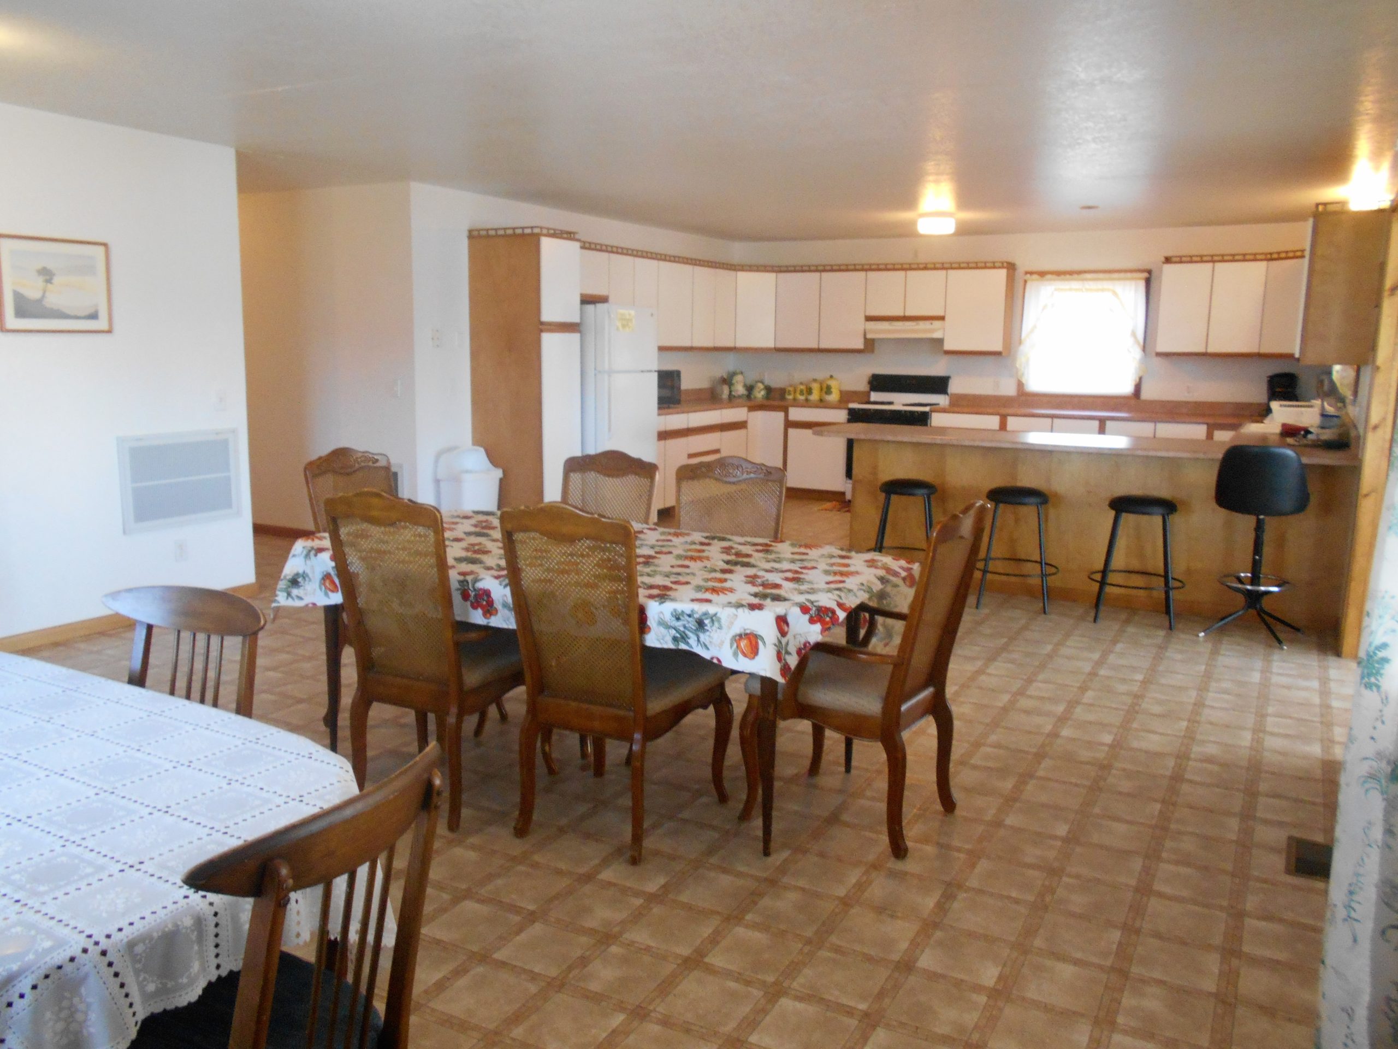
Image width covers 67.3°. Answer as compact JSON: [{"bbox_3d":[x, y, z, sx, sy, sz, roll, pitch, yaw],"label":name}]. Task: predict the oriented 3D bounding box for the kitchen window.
[{"bbox_3d":[3.343,-1.658,9.220,1.030,1.015,0.090,6,11,28],"label":"kitchen window"}]

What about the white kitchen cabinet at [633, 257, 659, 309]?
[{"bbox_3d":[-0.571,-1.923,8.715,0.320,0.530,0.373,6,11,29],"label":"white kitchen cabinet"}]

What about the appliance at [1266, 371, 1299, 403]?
[{"bbox_3d":[4.637,-1.015,8.336,0.220,0.350,0.230,6,11,29],"label":"appliance"}]

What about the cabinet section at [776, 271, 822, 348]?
[{"bbox_3d":[1.032,-2.072,10.305,0.457,0.735,0.320,6,11,28],"label":"cabinet section"}]

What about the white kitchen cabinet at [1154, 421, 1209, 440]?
[{"bbox_3d":[3.970,-0.470,8.648,0.378,0.780,0.600,6,11,29],"label":"white kitchen cabinet"}]

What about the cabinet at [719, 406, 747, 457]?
[{"bbox_3d":[0.064,-0.698,9.862,0.600,0.795,0.553,6,11,28],"label":"cabinet"}]

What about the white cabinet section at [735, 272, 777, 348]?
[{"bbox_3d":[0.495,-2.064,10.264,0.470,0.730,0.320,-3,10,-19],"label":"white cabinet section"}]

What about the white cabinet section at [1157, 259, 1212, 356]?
[{"bbox_3d":[4.003,-1.756,8.618,0.366,0.730,0.320,6,11,29],"label":"white cabinet section"}]

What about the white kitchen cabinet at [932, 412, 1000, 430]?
[{"bbox_3d":[2.466,-0.622,9.474,0.598,0.766,0.614,6,11,29],"label":"white kitchen cabinet"}]

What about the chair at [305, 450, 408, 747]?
[{"bbox_3d":[-1.096,0.250,3.944,0.620,0.980,0.550,6,11,31],"label":"chair"}]

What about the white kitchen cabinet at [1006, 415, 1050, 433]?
[{"bbox_3d":[2.963,-0.573,9.311,0.385,0.795,0.590,6,11,28],"label":"white kitchen cabinet"}]

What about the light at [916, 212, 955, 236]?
[{"bbox_3d":[1.819,-2.305,8.083,0.293,0.151,0.293,6,11,29],"label":"light"}]

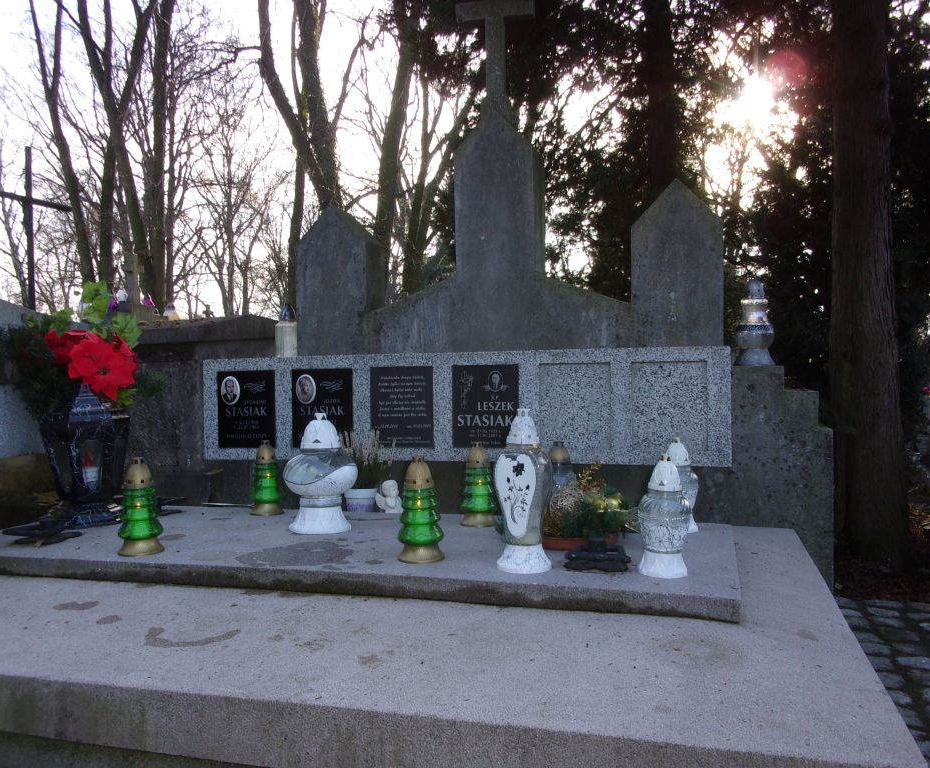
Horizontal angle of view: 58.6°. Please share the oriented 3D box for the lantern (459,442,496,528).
[{"bbox_3d":[0.040,0.313,2.613,0.117,0.258,0.117,-1,-1,0],"label":"lantern"}]

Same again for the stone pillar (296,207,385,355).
[{"bbox_3d":[-0.482,-0.398,3.247,0.298,0.575,0.174,-1,-1,17],"label":"stone pillar"}]

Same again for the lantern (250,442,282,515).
[{"bbox_3d":[-0.697,0.328,2.916,0.119,0.257,0.119,-1,-1,17],"label":"lantern"}]

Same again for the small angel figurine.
[{"bbox_3d":[-0.281,0.421,3.107,0.080,0.119,0.095,-1,-1,44],"label":"small angel figurine"}]

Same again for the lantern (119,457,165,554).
[{"bbox_3d":[-0.924,0.344,2.363,0.125,0.274,0.125,-1,-1,-21],"label":"lantern"}]

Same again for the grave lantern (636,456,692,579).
[{"bbox_3d":[0.478,0.314,2.009,0.124,0.290,0.124,-1,-1,13],"label":"grave lantern"}]

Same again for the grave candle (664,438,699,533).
[{"bbox_3d":[0.672,0.317,2.617,0.124,0.293,0.124,-1,-1,14],"label":"grave candle"}]

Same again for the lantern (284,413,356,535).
[{"bbox_3d":[-0.479,0.288,2.739,0.239,0.382,0.239,-1,-1,-10],"label":"lantern"}]

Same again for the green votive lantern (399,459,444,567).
[{"bbox_3d":[-0.119,0.332,2.226,0.125,0.275,0.125,-1,-1,-3],"label":"green votive lantern"}]

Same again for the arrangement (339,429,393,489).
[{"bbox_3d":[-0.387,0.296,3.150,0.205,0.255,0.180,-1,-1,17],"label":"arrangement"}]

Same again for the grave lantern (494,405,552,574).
[{"bbox_3d":[0.134,0.244,1.949,0.138,0.376,0.138,-1,-1,0],"label":"grave lantern"}]

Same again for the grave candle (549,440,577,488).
[{"bbox_3d":[0.308,0.327,2.667,0.116,0.283,0.116,-1,-1,6],"label":"grave candle"}]

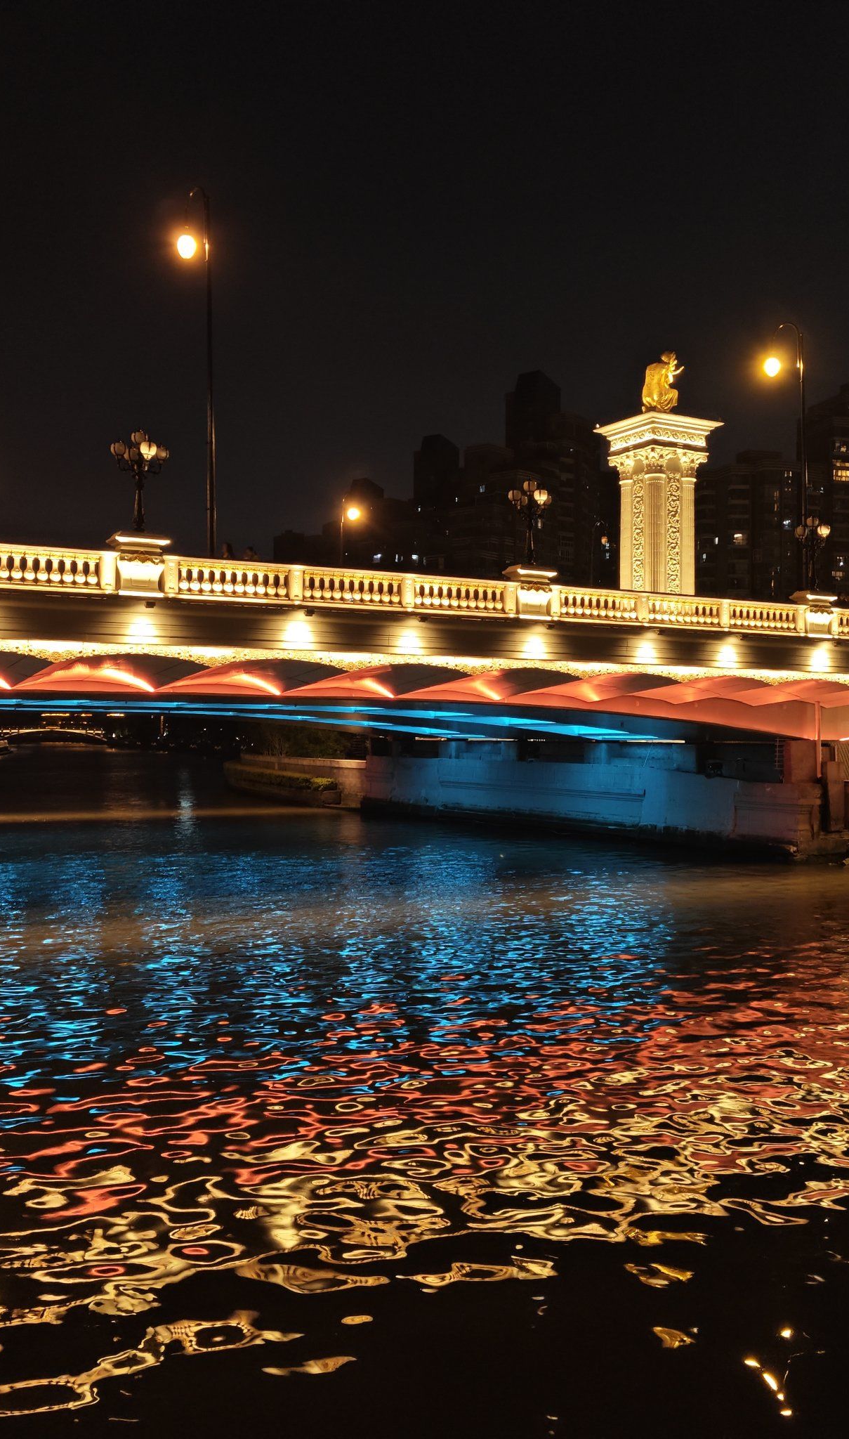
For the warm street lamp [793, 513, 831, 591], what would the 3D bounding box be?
[{"bbox_3d":[12.560,-5.383,41.244,1.300,2.570,1.300,0,-1,-31],"label":"warm street lamp"}]

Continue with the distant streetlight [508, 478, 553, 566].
[{"bbox_3d":[2.963,-5.467,35.496,1.300,2.500,1.300,0,-1,-31],"label":"distant streetlight"}]

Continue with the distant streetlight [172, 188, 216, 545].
[{"bbox_3d":[-5.937,-8.389,33.688,0.500,10.750,2.000,0,-1,-31],"label":"distant streetlight"}]

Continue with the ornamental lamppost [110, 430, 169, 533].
[{"bbox_3d":[-6.646,-5.535,29.748,1.300,2.430,1.300,0,-1,-31],"label":"ornamental lamppost"}]

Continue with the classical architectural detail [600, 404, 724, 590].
[{"bbox_3d":[17.973,-13.698,97.488,6.800,17.420,6.800,0,-1,-31],"label":"classical architectural detail"}]

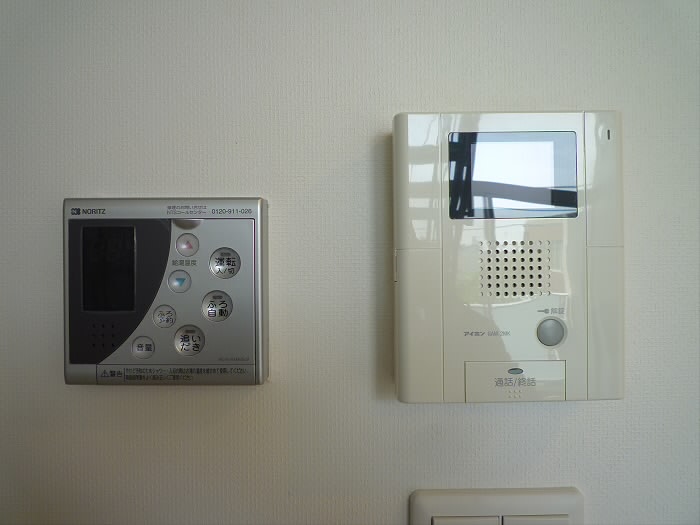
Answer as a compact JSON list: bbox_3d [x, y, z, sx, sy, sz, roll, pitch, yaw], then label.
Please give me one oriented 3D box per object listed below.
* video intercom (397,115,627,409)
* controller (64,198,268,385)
[{"bbox_3d":[0.101,-0.003,0.329,0.143,0.180,0.033,0,0,0],"label":"video intercom"},{"bbox_3d":[-0.120,0.019,0.335,0.128,0.120,0.020,0,0,0],"label":"controller"}]

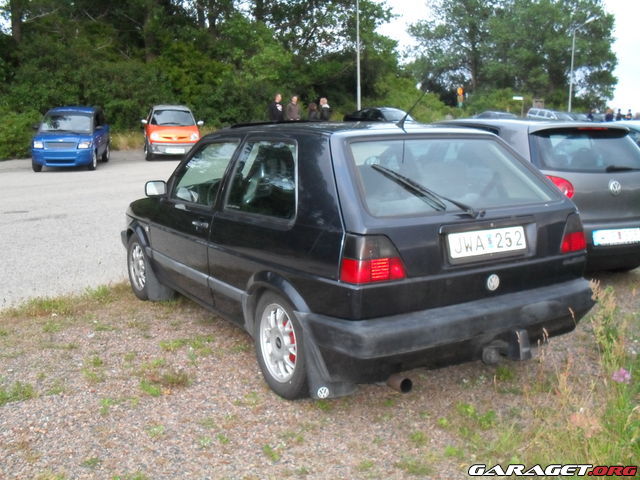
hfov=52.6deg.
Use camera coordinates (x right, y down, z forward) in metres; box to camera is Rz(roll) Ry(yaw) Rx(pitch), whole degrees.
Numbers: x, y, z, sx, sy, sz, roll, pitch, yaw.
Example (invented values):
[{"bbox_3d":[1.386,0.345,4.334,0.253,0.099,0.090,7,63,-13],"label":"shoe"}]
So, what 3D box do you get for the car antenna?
[{"bbox_3d":[0.493,-0.680,3.398,0.035,0.050,0.290,-6,-31,-31],"label":"car antenna"}]

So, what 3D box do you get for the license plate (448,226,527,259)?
[{"bbox_3d":[0.792,0.010,3.021,0.480,0.110,0.015,-6,-3,-31],"label":"license plate"}]

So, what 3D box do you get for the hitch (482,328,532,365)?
[{"bbox_3d":[0.885,0.503,3.055,0.210,0.145,0.140,-6,10,-31],"label":"hitch"}]

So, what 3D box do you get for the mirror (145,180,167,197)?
[{"bbox_3d":[-1.149,-0.357,4.489,0.170,0.115,0.090,-6,10,-31],"label":"mirror"}]

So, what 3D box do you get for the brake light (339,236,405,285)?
[{"bbox_3d":[0.222,0.074,2.719,0.295,0.200,0.120,-6,10,-31],"label":"brake light"}]

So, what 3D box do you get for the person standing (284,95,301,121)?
[{"bbox_3d":[-0.782,-3.568,19.968,0.520,1.740,0.330,-3,11,-12],"label":"person standing"}]

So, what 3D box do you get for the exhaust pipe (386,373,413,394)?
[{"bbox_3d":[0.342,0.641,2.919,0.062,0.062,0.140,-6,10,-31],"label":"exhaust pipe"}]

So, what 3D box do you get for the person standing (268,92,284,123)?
[{"bbox_3d":[-1.276,-3.529,19.570,0.520,1.760,0.340,-7,13,-30],"label":"person standing"}]

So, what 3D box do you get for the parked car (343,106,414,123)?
[{"bbox_3d":[2.610,-4.259,24.337,1.740,1.430,4.300,-11,15,-41],"label":"parked car"}]

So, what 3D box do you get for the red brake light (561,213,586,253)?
[{"bbox_3d":[1.329,-0.044,3.381,0.295,0.200,0.120,-6,10,-31],"label":"red brake light"}]

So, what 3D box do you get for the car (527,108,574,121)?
[{"bbox_3d":[15.361,-7.712,42.143,1.760,1.480,4.600,-9,14,-37],"label":"car"}]

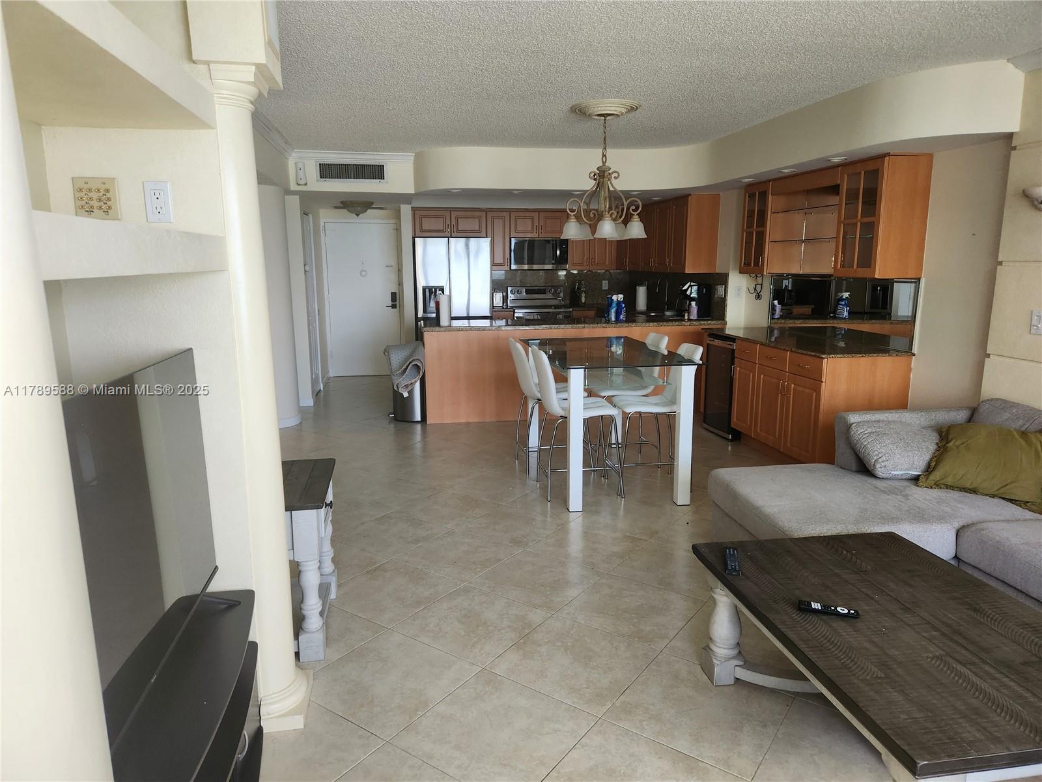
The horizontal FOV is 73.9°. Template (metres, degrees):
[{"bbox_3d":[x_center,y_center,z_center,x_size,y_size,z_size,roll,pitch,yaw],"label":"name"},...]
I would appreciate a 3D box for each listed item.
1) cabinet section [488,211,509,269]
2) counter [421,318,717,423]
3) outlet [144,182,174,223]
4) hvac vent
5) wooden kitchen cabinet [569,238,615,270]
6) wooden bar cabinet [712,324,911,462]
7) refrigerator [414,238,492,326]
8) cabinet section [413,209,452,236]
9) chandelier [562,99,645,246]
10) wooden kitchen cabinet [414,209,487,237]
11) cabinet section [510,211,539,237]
[{"bbox_3d":[-0.307,-1.964,9.048,0.282,0.739,0.330,-2,11,-10],"label":"cabinet section"},{"bbox_3d":[0.525,-0.249,7.063,3.020,0.915,0.700,-2,11,-10],"label":"counter"},{"bbox_3d":[-1.044,-0.543,1.992,0.071,0.115,0.010,-2,11,-11],"label":"outlet"},{"bbox_3d":[-1.616,-2.092,6.640,0.668,0.182,0.040,-2,11,-11],"label":"hvac vent"},{"bbox_3d":[0.905,-2.001,9.231,0.631,0.758,0.330,-2,11,-11],"label":"wooden kitchen cabinet"},{"bbox_3d":[2.192,0.023,5.626,0.705,0.905,1.780,-2,11,-10],"label":"wooden bar cabinet"},{"bbox_3d":[-0.867,-1.013,8.814,0.910,1.792,0.770,-2,11,-11],"label":"refrigerator"},{"bbox_3d":[-1.139,-2.135,8.865,0.468,0.334,0.330,-2,11,-10],"label":"cabinet section"},{"bbox_3d":[0.549,-1.439,4.602,0.600,0.835,0.600,-2,11,-10],"label":"chandelier"},{"bbox_3d":[-0.920,-2.136,8.851,0.925,0.353,0.340,-2,11,-11],"label":"wooden kitchen cabinet"},{"bbox_3d":[0.021,-2.172,9.069,0.378,0.326,0.330,-2,11,-10],"label":"cabinet section"}]

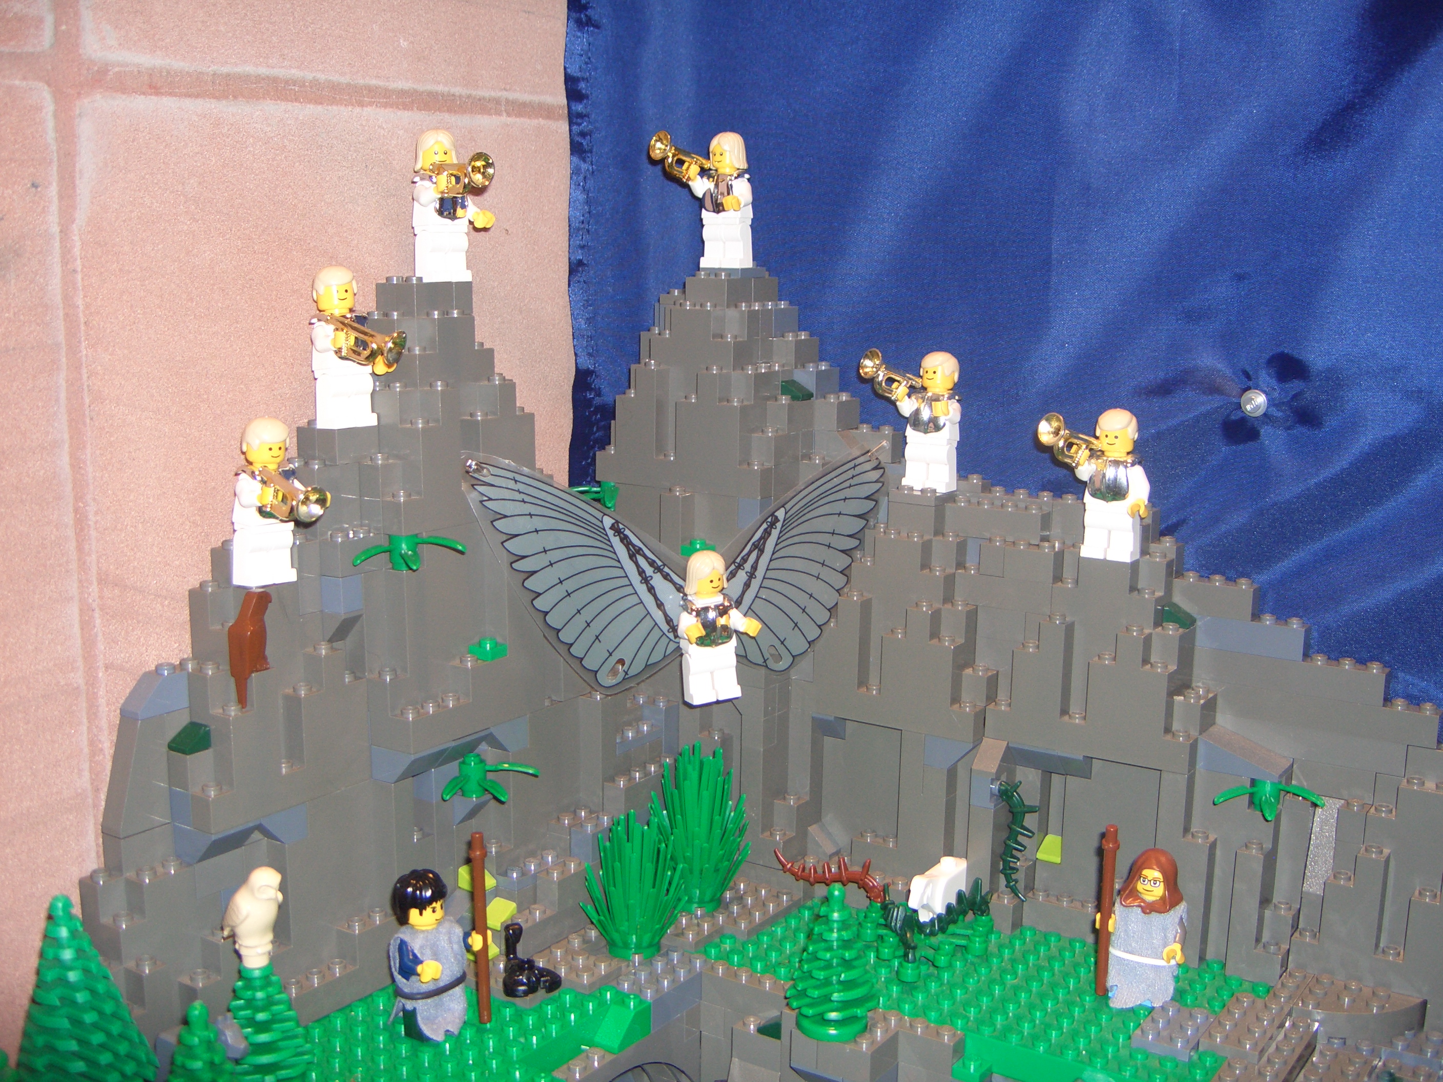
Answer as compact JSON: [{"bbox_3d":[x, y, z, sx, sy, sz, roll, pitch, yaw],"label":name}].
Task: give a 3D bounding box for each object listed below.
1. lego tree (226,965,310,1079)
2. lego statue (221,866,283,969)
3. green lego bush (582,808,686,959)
[{"bbox_3d":[-0.110,0.113,0.387,0.024,0.041,0.024,8,13,33],"label":"lego tree"},{"bbox_3d":[-0.110,0.088,0.382,0.015,0.025,0.011,3,11,12],"label":"lego statue"},{"bbox_3d":[-0.025,0.099,0.470,0.031,0.043,0.031,1,11,0],"label":"green lego bush"}]

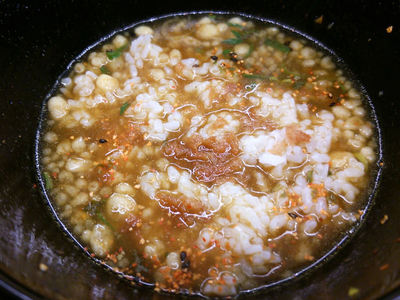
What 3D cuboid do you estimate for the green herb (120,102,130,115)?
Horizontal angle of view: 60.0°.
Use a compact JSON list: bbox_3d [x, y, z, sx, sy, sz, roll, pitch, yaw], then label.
[{"bbox_3d":[-0.039,-0.022,0.183,0.003,0.002,0.009,20,59,13],"label":"green herb"}]

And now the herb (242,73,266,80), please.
[{"bbox_3d":[0.031,-0.041,0.195,0.014,0.002,0.004,14,58,10],"label":"herb"}]

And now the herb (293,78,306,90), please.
[{"bbox_3d":[0.055,-0.036,0.191,0.008,0.002,0.005,-24,59,-14],"label":"herb"}]

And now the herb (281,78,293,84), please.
[{"bbox_3d":[0.048,-0.038,0.193,0.008,0.002,0.003,-10,57,-5],"label":"herb"}]

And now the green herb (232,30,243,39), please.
[{"bbox_3d":[0.023,-0.071,0.215,0.004,0.002,0.009,-36,63,-21],"label":"green herb"}]

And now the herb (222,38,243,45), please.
[{"bbox_3d":[0.020,-0.066,0.211,0.012,0.002,0.005,-3,57,-1],"label":"herb"}]

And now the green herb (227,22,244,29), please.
[{"bbox_3d":[0.022,-0.078,0.220,0.012,0.002,0.004,15,58,10],"label":"green herb"}]

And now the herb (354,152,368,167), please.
[{"bbox_3d":[0.076,0.005,0.164,0.003,0.002,0.009,-24,60,-14],"label":"herb"}]

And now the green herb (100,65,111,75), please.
[{"bbox_3d":[-0.054,-0.046,0.199,0.008,0.002,0.005,32,63,20],"label":"green herb"}]

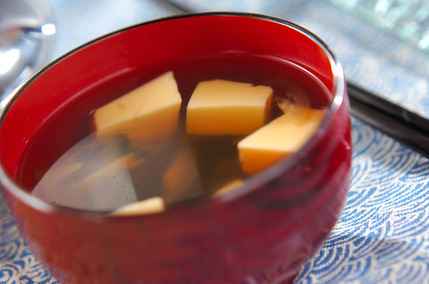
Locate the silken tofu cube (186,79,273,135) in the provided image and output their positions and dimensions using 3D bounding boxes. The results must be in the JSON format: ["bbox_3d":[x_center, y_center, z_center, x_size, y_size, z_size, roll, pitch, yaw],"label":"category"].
[{"bbox_3d":[0.006,-0.011,0.591,0.026,0.011,0.017,3,30,15],"label":"silken tofu cube"}]

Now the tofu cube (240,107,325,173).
[{"bbox_3d":[0.024,0.001,0.567,0.020,0.011,0.025,11,36,44],"label":"tofu cube"}]

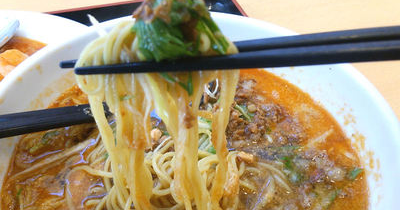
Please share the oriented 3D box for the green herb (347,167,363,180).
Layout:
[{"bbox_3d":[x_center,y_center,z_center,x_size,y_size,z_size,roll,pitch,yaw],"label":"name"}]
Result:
[{"bbox_3d":[0.085,0.038,0.191,0.010,0.003,0.005,-22,49,-23],"label":"green herb"}]

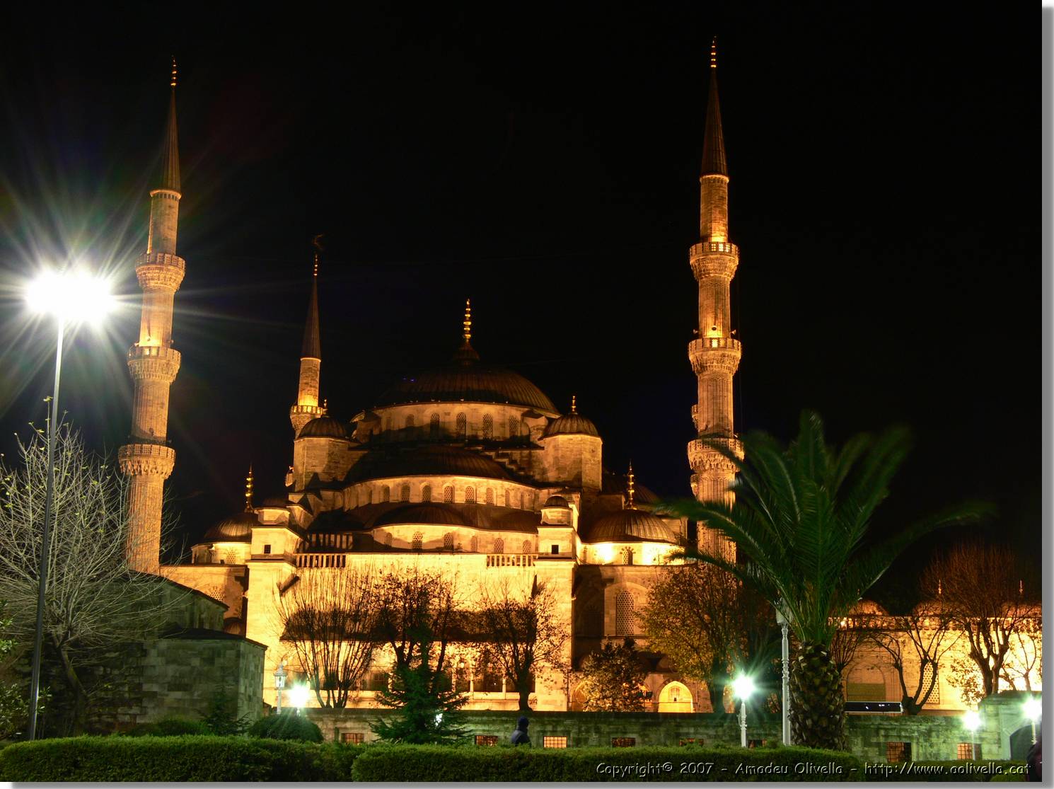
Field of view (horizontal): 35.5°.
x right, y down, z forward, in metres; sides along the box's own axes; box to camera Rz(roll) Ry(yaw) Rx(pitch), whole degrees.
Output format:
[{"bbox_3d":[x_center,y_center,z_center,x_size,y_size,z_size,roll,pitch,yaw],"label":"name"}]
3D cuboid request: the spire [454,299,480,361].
[{"bbox_3d":[-7.457,-8.100,207.914,3.000,8.279,3.000,-1,-14,6],"label":"spire"}]

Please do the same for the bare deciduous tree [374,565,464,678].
[{"bbox_3d":[-7.707,18.048,116.050,6.400,12.100,6.400,1,-14,0],"label":"bare deciduous tree"}]

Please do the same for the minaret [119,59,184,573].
[{"bbox_3d":[-39.463,-1.679,173.382,5.900,72.962,5.900,-1,-14,6],"label":"minaret"}]

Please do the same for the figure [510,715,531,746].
[{"bbox_3d":[-0.134,7.646,34.680,0.400,1.720,0.500,4,-14,-11],"label":"figure"}]

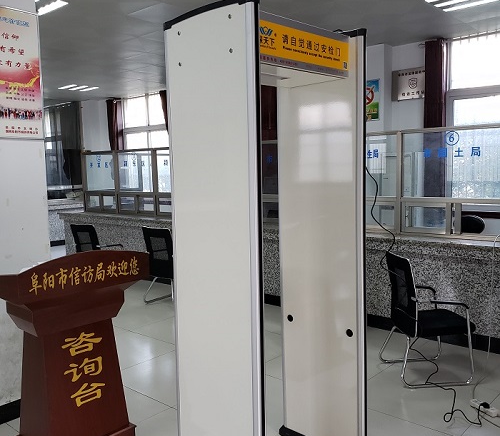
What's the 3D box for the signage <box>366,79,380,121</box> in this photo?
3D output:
[{"bbox_3d":[1.581,-1.588,6.856,0.410,0.550,0.015,3,7,42],"label":"signage"}]

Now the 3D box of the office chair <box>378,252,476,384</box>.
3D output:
[{"bbox_3d":[1.347,0.727,3.798,0.575,0.925,0.530,-2,5,-6],"label":"office chair"}]

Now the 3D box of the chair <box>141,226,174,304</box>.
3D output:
[{"bbox_3d":[-0.930,0.575,6.078,0.530,0.925,0.575,2,6,36],"label":"chair"}]

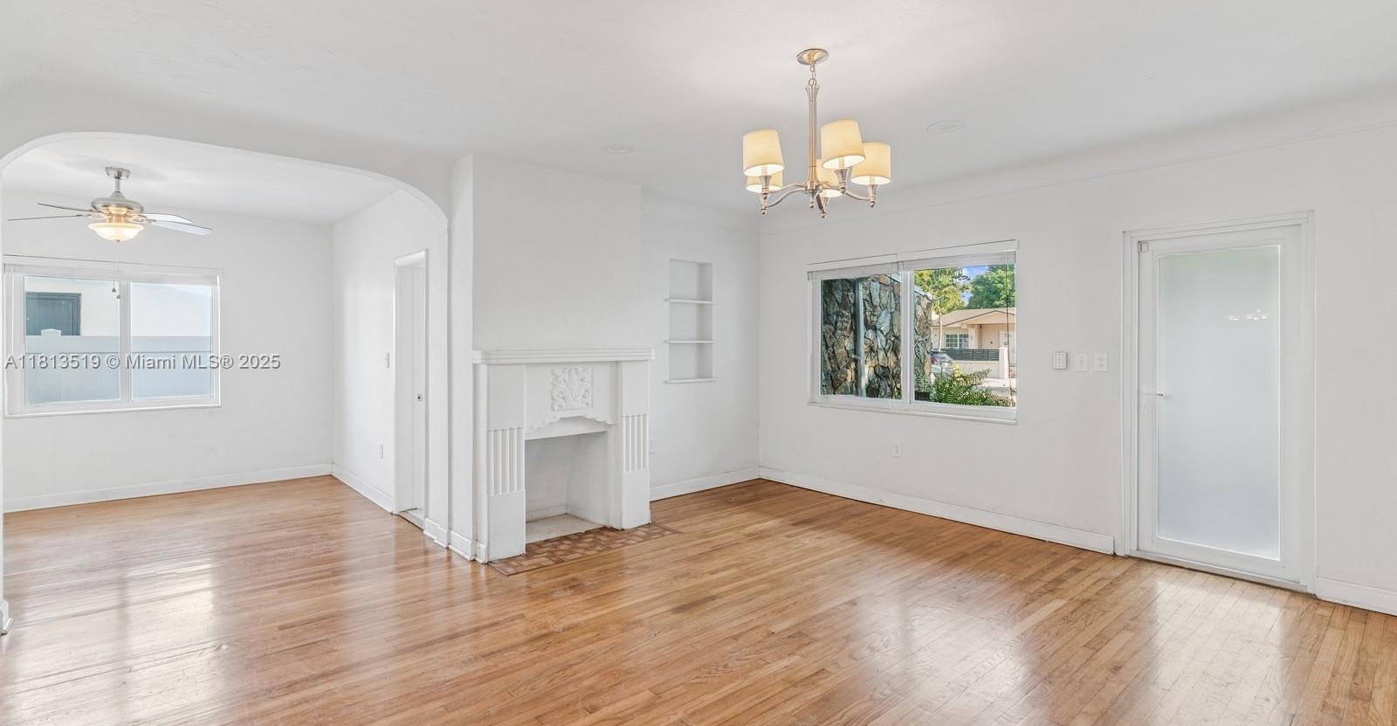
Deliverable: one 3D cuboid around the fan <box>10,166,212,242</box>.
[{"bbox_3d":[-4.438,-1.198,4.753,1.240,0.541,1.220,-1,1,-42],"label":"fan"}]

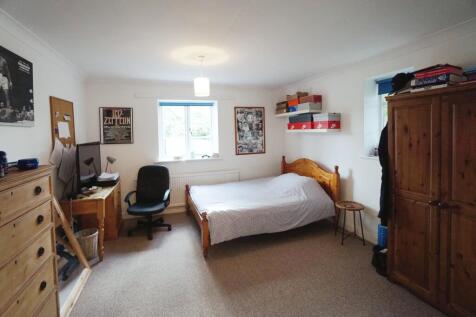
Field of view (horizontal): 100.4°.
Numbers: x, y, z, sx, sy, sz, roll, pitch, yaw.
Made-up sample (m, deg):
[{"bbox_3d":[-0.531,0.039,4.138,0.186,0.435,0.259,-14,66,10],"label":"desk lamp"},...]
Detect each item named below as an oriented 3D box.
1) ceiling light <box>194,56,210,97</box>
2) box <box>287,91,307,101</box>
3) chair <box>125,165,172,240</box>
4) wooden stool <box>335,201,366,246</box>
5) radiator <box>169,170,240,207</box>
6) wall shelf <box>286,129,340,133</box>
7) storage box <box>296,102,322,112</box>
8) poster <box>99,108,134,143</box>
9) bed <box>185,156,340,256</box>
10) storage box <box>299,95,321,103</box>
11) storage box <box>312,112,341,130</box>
[{"bbox_3d":[-0.454,-1.040,2.525,0.210,0.490,0.210,-3,5,-20],"label":"ceiling light"},{"bbox_3d":[1.072,-1.091,3.539,0.220,0.100,0.300,-3,5,-20],"label":"box"},{"bbox_3d":[-1.285,0.603,2.926,0.620,0.980,0.640,-2,5,-8],"label":"chair"},{"bbox_3d":[1.432,0.828,2.557,0.350,0.460,0.350,-3,5,-20],"label":"wooden stool"},{"bbox_3d":[-0.672,0.562,3.809,1.550,0.580,0.100,-3,5,-20],"label":"radiator"},{"bbox_3d":[1.191,-0.449,3.247,0.265,0.045,0.940,-3,5,-20],"label":"wall shelf"},{"bbox_3d":[1.174,-0.819,3.266,0.245,0.130,0.285,-3,5,-20],"label":"storage box"},{"bbox_3d":[-1.997,-0.534,3.276,0.475,0.590,0.025,-3,5,-20],"label":"poster"},{"bbox_3d":[0.294,0.559,3.263,2.040,0.930,1.470,-3,5,-20],"label":"bed"},{"bbox_3d":[1.179,-0.956,3.289,0.200,0.115,0.350,-3,5,-20],"label":"storage box"},{"bbox_3d":[1.316,-0.538,2.944,0.235,0.205,0.300,-3,5,-20],"label":"storage box"}]

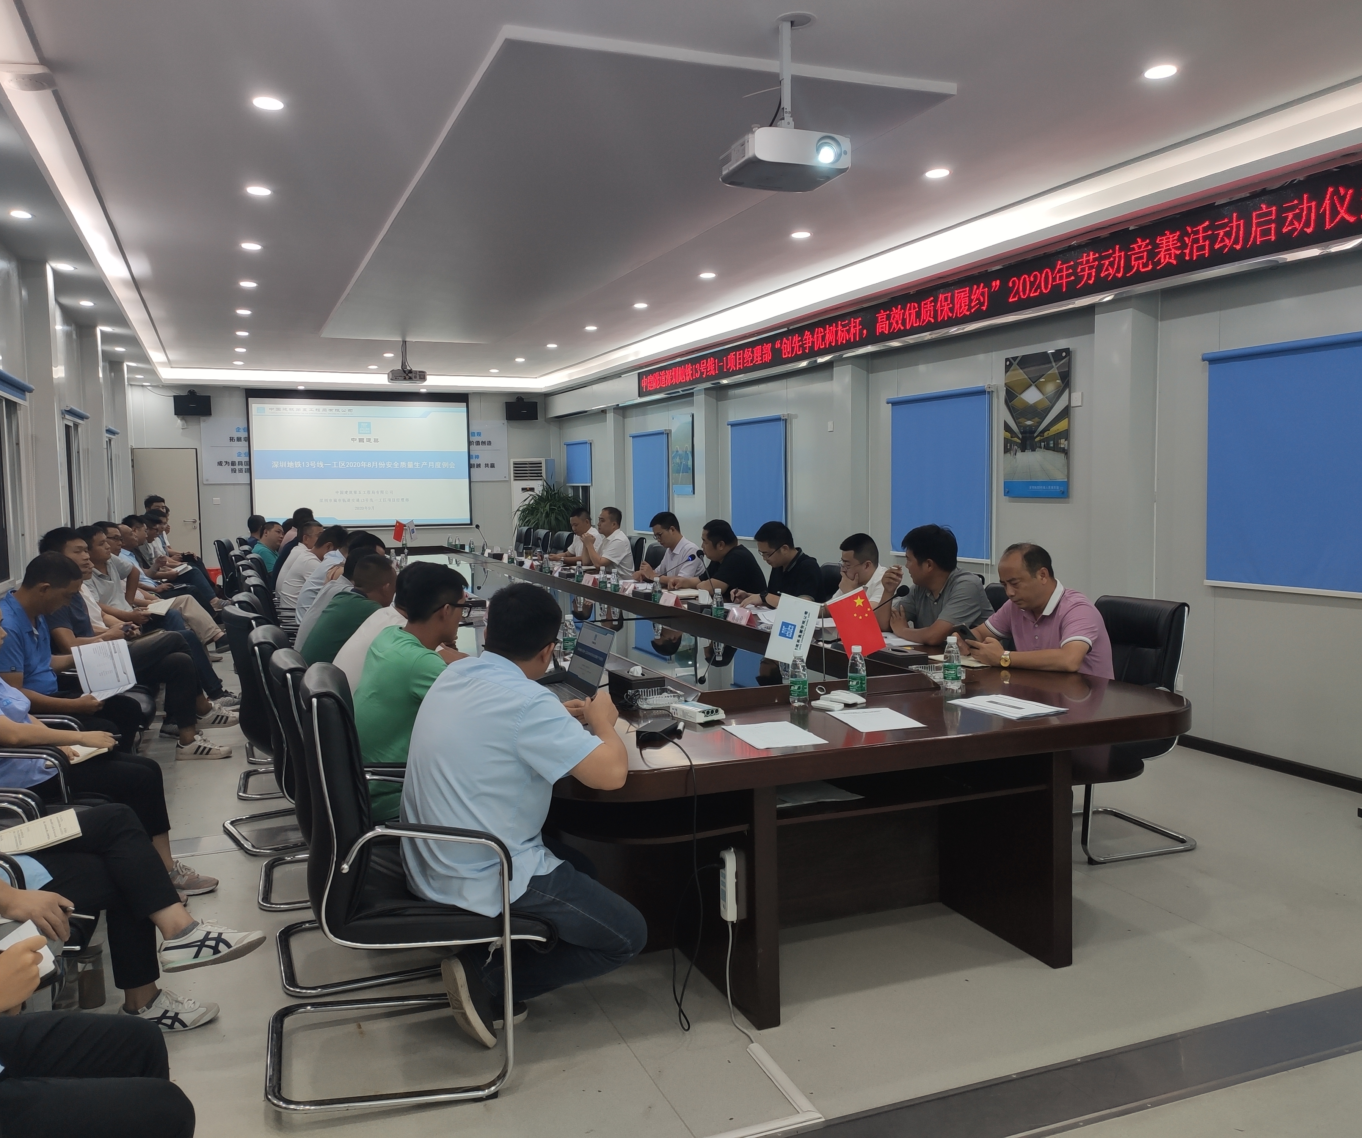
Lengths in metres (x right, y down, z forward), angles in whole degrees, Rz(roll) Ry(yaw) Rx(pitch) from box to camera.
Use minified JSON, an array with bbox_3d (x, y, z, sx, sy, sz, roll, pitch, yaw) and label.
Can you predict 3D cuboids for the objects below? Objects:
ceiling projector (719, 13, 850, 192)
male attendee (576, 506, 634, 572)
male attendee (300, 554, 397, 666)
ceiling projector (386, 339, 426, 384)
[{"bbox_3d":[0.355,-1.607,3.930,0.350,0.510,0.290,-3,5,-22],"label":"ceiling projector"},{"bbox_3d":[-0.687,0.121,9.828,0.680,1.300,0.520,-2,4,-14],"label":"male attendee"},{"bbox_3d":[-1.313,0.521,5.017,0.760,1.200,0.520,-2,4,-22],"label":"male attendee"},{"bbox_3d":[-2.920,-2.197,12.066,0.390,0.440,0.320,-3,5,-22],"label":"ceiling projector"}]

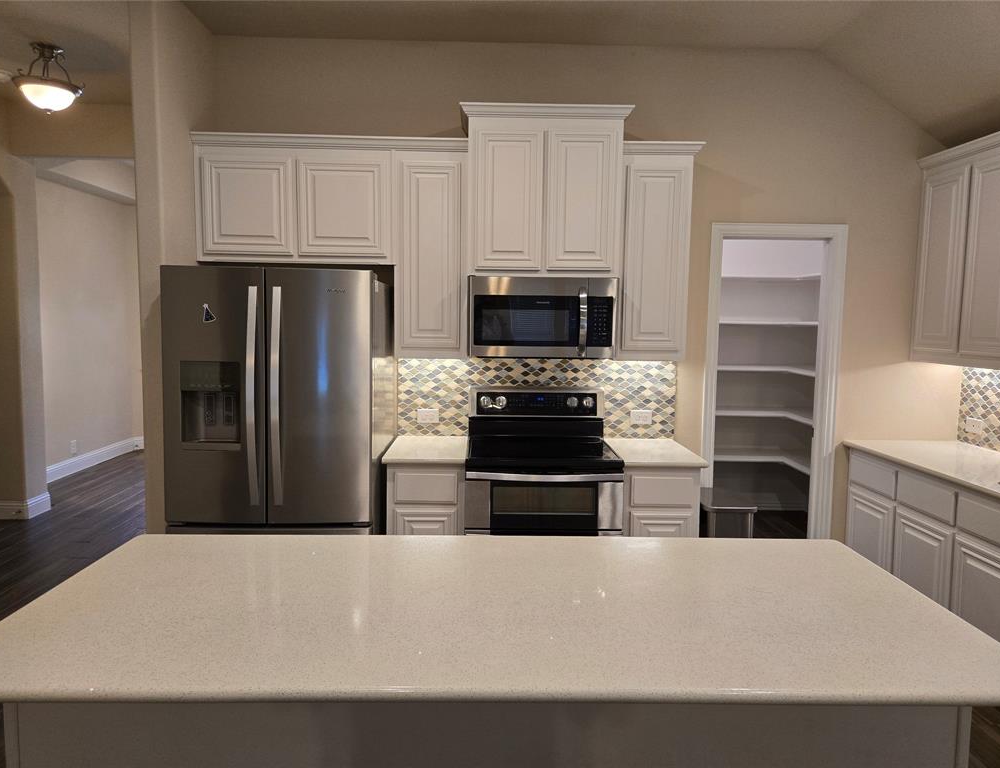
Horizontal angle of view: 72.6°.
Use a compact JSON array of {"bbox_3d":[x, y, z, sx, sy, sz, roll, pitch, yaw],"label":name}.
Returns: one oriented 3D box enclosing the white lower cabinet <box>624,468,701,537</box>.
[{"bbox_3d":[0.776,0.812,3.624,0.378,0.883,0.622,1,6,-1],"label":"white lower cabinet"}]

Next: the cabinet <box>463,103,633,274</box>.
[{"bbox_3d":[0.224,-0.962,3.539,0.851,0.820,0.428,1,6,-1],"label":"cabinet"}]

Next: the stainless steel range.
[{"bbox_3d":[0.205,0.650,3.549,0.753,1.204,0.702,1,6,-1],"label":"stainless steel range"}]

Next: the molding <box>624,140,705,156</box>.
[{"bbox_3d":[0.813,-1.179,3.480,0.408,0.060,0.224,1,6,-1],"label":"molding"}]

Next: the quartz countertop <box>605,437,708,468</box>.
[{"bbox_3d":[0.791,0.361,3.567,0.405,0.031,0.647,1,6,-1],"label":"quartz countertop"}]

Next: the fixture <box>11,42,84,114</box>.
[{"bbox_3d":[-2.559,-1.714,3.848,0.347,0.367,0.347,1,6,-1],"label":"fixture"}]

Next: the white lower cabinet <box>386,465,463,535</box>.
[{"bbox_3d":[-0.367,0.797,3.609,0.374,0.883,0.622,1,6,-1],"label":"white lower cabinet"}]

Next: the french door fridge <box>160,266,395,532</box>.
[{"bbox_3d":[-1.011,0.360,3.376,0.902,1.781,0.871,1,6,-1],"label":"french door fridge"}]

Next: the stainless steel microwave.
[{"bbox_3d":[0.214,-0.350,3.600,0.747,0.408,0.413,1,6,-1],"label":"stainless steel microwave"}]

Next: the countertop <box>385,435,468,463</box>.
[{"bbox_3d":[-0.366,0.346,3.552,0.396,0.031,0.647,1,6,-1],"label":"countertop"}]

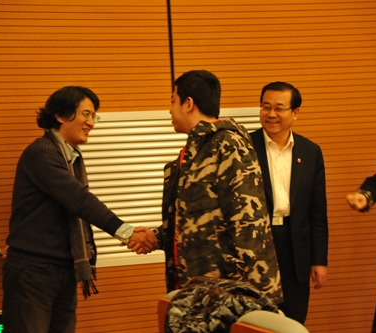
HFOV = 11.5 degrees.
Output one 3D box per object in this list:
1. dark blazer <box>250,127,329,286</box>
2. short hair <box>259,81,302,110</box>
[{"bbox_3d":[0.430,0.180,8.450,0.490,0.710,0.270,-3,0,23],"label":"dark blazer"},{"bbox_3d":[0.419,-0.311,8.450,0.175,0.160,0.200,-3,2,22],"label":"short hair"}]

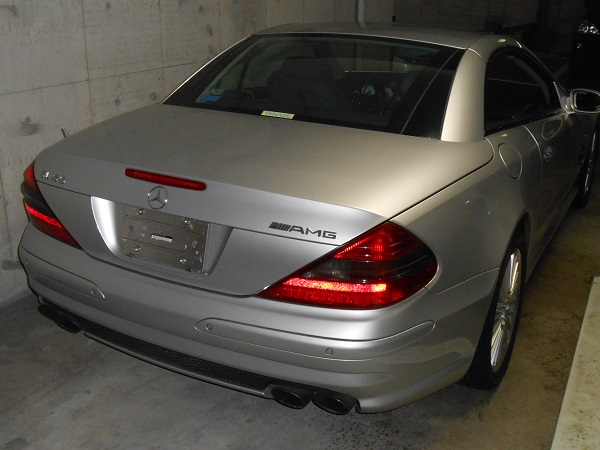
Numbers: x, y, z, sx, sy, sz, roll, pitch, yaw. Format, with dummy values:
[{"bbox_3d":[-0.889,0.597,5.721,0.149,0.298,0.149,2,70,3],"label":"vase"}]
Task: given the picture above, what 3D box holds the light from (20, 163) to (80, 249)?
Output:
[{"bbox_3d":[-0.862,-0.100,2.348,0.460,0.260,0.250,11,23,27],"label":"light"}]

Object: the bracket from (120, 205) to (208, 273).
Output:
[{"bbox_3d":[-0.416,0.044,2.006,0.330,0.160,0.025,11,12,27],"label":"bracket"}]

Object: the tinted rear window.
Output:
[{"bbox_3d":[0.076,-0.609,2.706,1.220,0.090,0.640,11,47,27],"label":"tinted rear window"}]

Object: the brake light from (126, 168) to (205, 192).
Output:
[{"bbox_3d":[-0.401,-0.135,1.966,0.315,0.034,0.035,11,23,27],"label":"brake light"}]

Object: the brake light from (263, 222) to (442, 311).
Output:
[{"bbox_3d":[0.135,0.099,1.833,0.460,0.260,0.250,11,23,27],"label":"brake light"}]

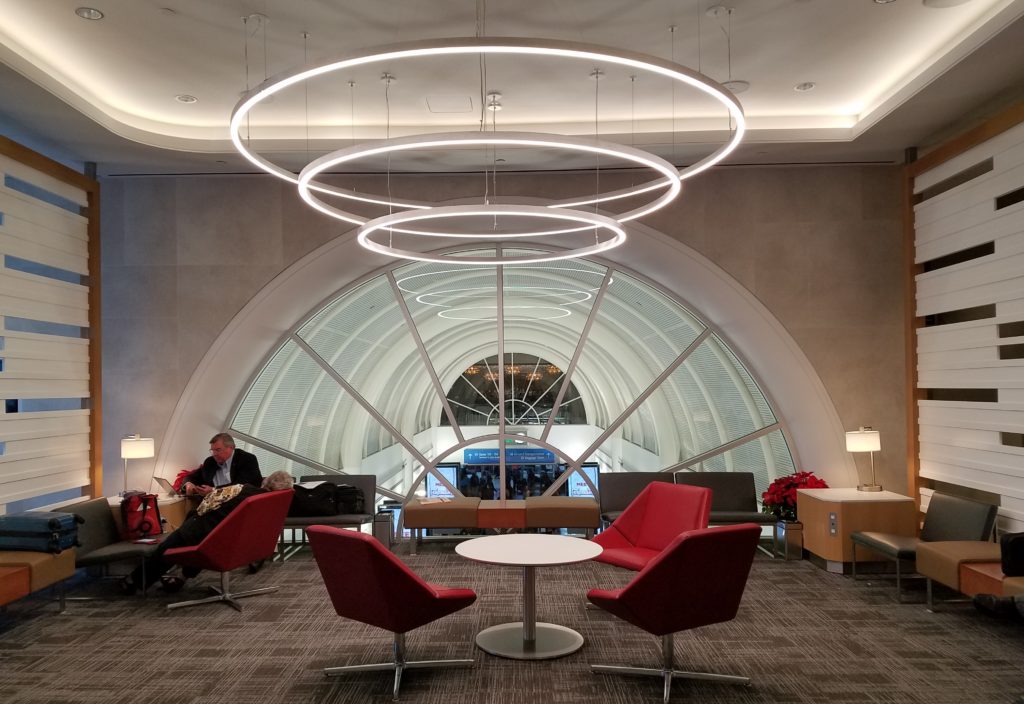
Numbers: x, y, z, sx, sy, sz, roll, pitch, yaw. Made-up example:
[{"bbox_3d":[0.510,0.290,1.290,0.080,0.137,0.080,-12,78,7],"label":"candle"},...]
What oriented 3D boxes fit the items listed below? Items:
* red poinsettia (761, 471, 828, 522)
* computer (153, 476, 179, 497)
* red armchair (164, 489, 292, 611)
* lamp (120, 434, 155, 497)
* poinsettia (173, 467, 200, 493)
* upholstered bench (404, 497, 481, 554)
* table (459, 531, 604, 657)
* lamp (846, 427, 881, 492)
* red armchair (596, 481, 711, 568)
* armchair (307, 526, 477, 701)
[{"bbox_3d":[2.606,1.328,7.070,0.620,0.480,0.550,-1,-3,1],"label":"red poinsettia"},{"bbox_3d":[-3.091,1.258,7.153,0.330,0.175,0.310,2,-4,-43],"label":"computer"},{"bbox_3d":[-1.992,1.383,5.473,0.720,0.795,0.825,-2,-3,18],"label":"red armchair"},{"bbox_3d":[-3.591,1.087,7.366,0.330,0.590,0.310,-1,-3,1],"label":"lamp"},{"bbox_3d":[-2.803,1.208,6.947,0.465,0.420,0.465,-1,-3,0],"label":"poinsettia"},{"bbox_3d":[-0.630,1.622,7.214,0.667,0.431,0.645,-1,-3,0],"label":"upholstered bench"},{"bbox_3d":[0.114,1.501,4.766,0.910,0.566,0.910,-1,-3,1],"label":"table"},{"bbox_3d":[3.152,0.960,6.881,0.330,0.590,0.310,-1,-3,1],"label":"lamp"},{"bbox_3d":[0.928,1.326,5.248,0.720,0.795,0.825,1,-3,-37],"label":"red armchair"},{"bbox_3d":[-0.662,1.355,4.235,0.630,0.834,0.750,-3,-3,40],"label":"armchair"}]

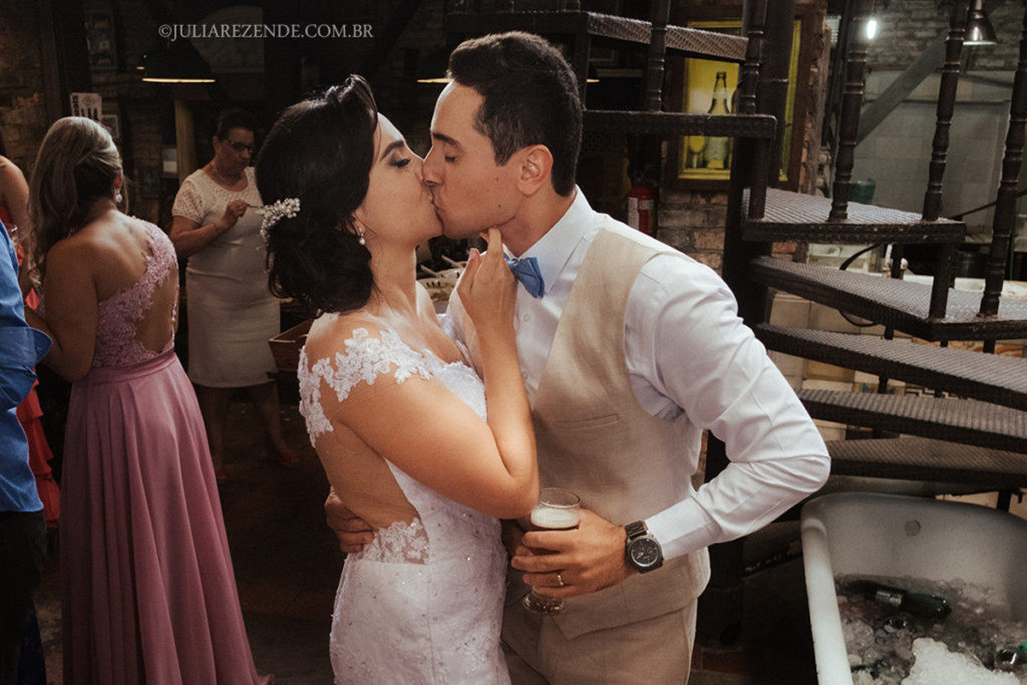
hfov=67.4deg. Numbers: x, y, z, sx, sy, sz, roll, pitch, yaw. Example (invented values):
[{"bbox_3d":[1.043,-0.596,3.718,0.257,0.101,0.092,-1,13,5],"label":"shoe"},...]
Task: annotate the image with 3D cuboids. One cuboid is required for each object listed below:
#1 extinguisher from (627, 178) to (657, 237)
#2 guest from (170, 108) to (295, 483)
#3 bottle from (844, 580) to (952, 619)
[{"bbox_3d":[0.586,-0.531,3.553,0.150,0.470,0.145,2,13,7],"label":"extinguisher"},{"bbox_3d":[-1.255,-0.196,3.470,0.420,1.640,0.500,13,18,43],"label":"guest"},{"bbox_3d":[1.014,0.695,2.084,0.300,0.085,0.085,3,13,20],"label":"bottle"}]

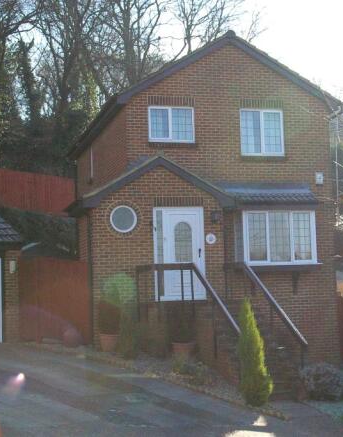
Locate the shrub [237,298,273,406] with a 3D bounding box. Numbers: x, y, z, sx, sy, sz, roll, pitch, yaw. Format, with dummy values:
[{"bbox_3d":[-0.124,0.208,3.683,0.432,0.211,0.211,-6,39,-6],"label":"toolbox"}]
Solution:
[{"bbox_3d":[1.431,2.297,14.350,0.580,1.820,0.580,-2,-5,0],"label":"shrub"}]

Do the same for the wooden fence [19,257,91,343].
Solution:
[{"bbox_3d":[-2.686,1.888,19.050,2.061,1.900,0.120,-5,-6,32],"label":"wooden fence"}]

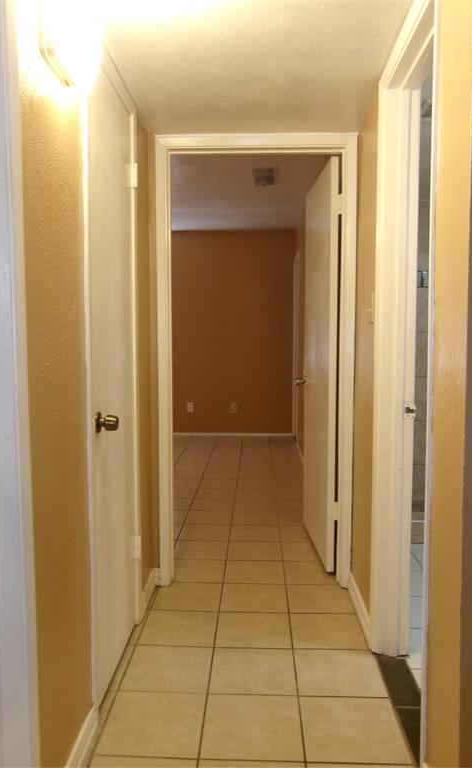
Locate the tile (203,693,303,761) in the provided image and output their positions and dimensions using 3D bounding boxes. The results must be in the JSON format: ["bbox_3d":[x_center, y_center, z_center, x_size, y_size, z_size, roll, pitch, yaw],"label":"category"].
[{"bbox_3d":[0.051,1.068,1.869,0.302,0.010,0.302,0,5,2],"label":"tile"}]

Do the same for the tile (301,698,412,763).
[{"bbox_3d":[0.357,1.071,1.860,0.302,0.010,0.302,0,5,2],"label":"tile"}]

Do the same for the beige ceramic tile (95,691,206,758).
[{"bbox_3d":[-0.253,1.065,1.880,0.302,0.010,0.302,0,5,2],"label":"beige ceramic tile"}]

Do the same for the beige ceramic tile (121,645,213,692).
[{"bbox_3d":[-0.243,1.041,2.186,0.302,0.010,0.302,0,5,2],"label":"beige ceramic tile"}]

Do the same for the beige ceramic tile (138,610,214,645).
[{"bbox_3d":[-0.232,1.017,2.489,0.302,0.010,0.302,0,5,2],"label":"beige ceramic tile"}]

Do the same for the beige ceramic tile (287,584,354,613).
[{"bbox_3d":[0.387,0.992,2.757,0.298,0.010,0.307,0,4,2],"label":"beige ceramic tile"}]

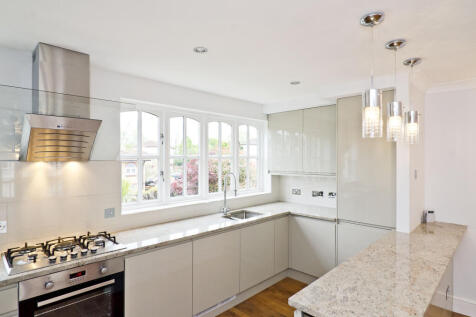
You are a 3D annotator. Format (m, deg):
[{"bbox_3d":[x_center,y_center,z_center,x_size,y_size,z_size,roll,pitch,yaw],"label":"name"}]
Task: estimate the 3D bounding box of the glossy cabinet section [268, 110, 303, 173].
[{"bbox_3d":[0.828,-0.235,3.852,0.340,0.880,0.615,0,-1,-43],"label":"glossy cabinet section"}]

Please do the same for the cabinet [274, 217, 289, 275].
[{"bbox_3d":[0.374,1.100,3.429,0.300,0.692,0.560,0,0,-43],"label":"cabinet"}]

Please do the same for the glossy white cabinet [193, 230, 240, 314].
[{"bbox_3d":[-0.384,1.099,2.714,0.606,0.692,0.560,0,0,-43],"label":"glossy white cabinet"}]

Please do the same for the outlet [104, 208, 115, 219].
[{"bbox_3d":[-1.192,0.513,2.342,0.087,0.087,0.015,0,0,-43],"label":"outlet"}]

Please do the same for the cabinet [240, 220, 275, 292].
[{"bbox_3d":[0.051,1.100,3.124,0.589,0.692,0.560,0,0,-43],"label":"cabinet"}]

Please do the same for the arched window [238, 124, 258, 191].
[{"bbox_3d":[0.157,-0.004,3.842,0.425,0.980,0.070,0,0,-43],"label":"arched window"}]

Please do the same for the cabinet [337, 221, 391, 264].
[{"bbox_3d":[1.533,1.076,2.835,0.570,0.742,0.580,0,0,-43],"label":"cabinet"}]

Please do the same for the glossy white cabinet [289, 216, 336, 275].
[{"bbox_3d":[1.108,1.100,3.285,0.570,0.697,0.652,0,0,-43],"label":"glossy white cabinet"}]

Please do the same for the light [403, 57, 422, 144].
[{"bbox_3d":[1.496,-0.474,2.159,0.130,0.723,0.130,0,0,-43],"label":"light"}]

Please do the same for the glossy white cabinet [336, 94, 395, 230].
[{"bbox_3d":[1.531,0.008,2.838,0.570,1.357,0.580,0,0,-43],"label":"glossy white cabinet"}]

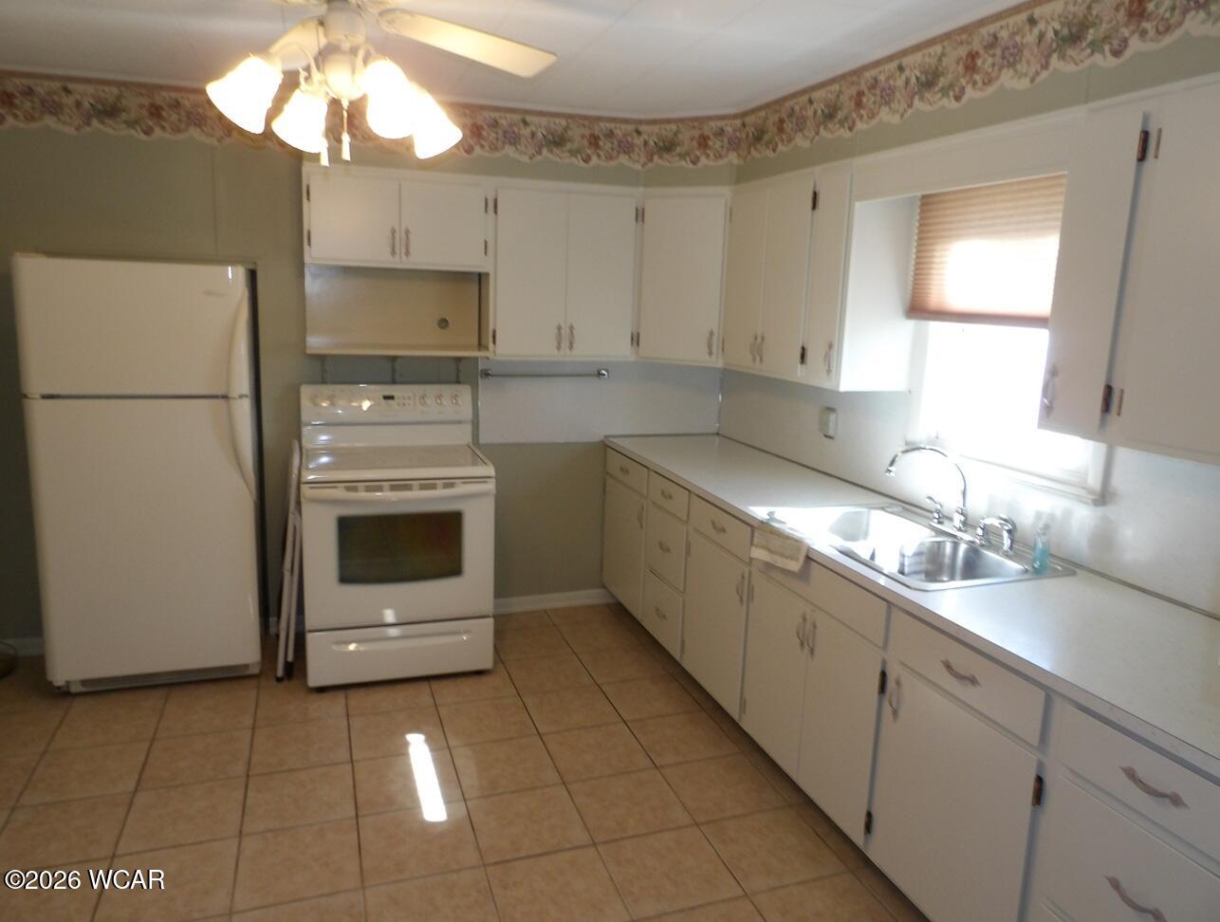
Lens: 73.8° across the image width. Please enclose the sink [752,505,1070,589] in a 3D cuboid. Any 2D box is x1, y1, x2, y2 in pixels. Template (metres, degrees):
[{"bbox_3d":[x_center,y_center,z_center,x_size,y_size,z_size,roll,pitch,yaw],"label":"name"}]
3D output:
[{"bbox_3d":[0.883,0.329,2.480,0.531,0.190,0.815,-2,11,-19],"label":"sink"}]

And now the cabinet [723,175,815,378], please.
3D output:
[{"bbox_3d":[0.777,-0.752,3.366,0.307,0.769,0.676,-2,11,-19],"label":"cabinet"}]

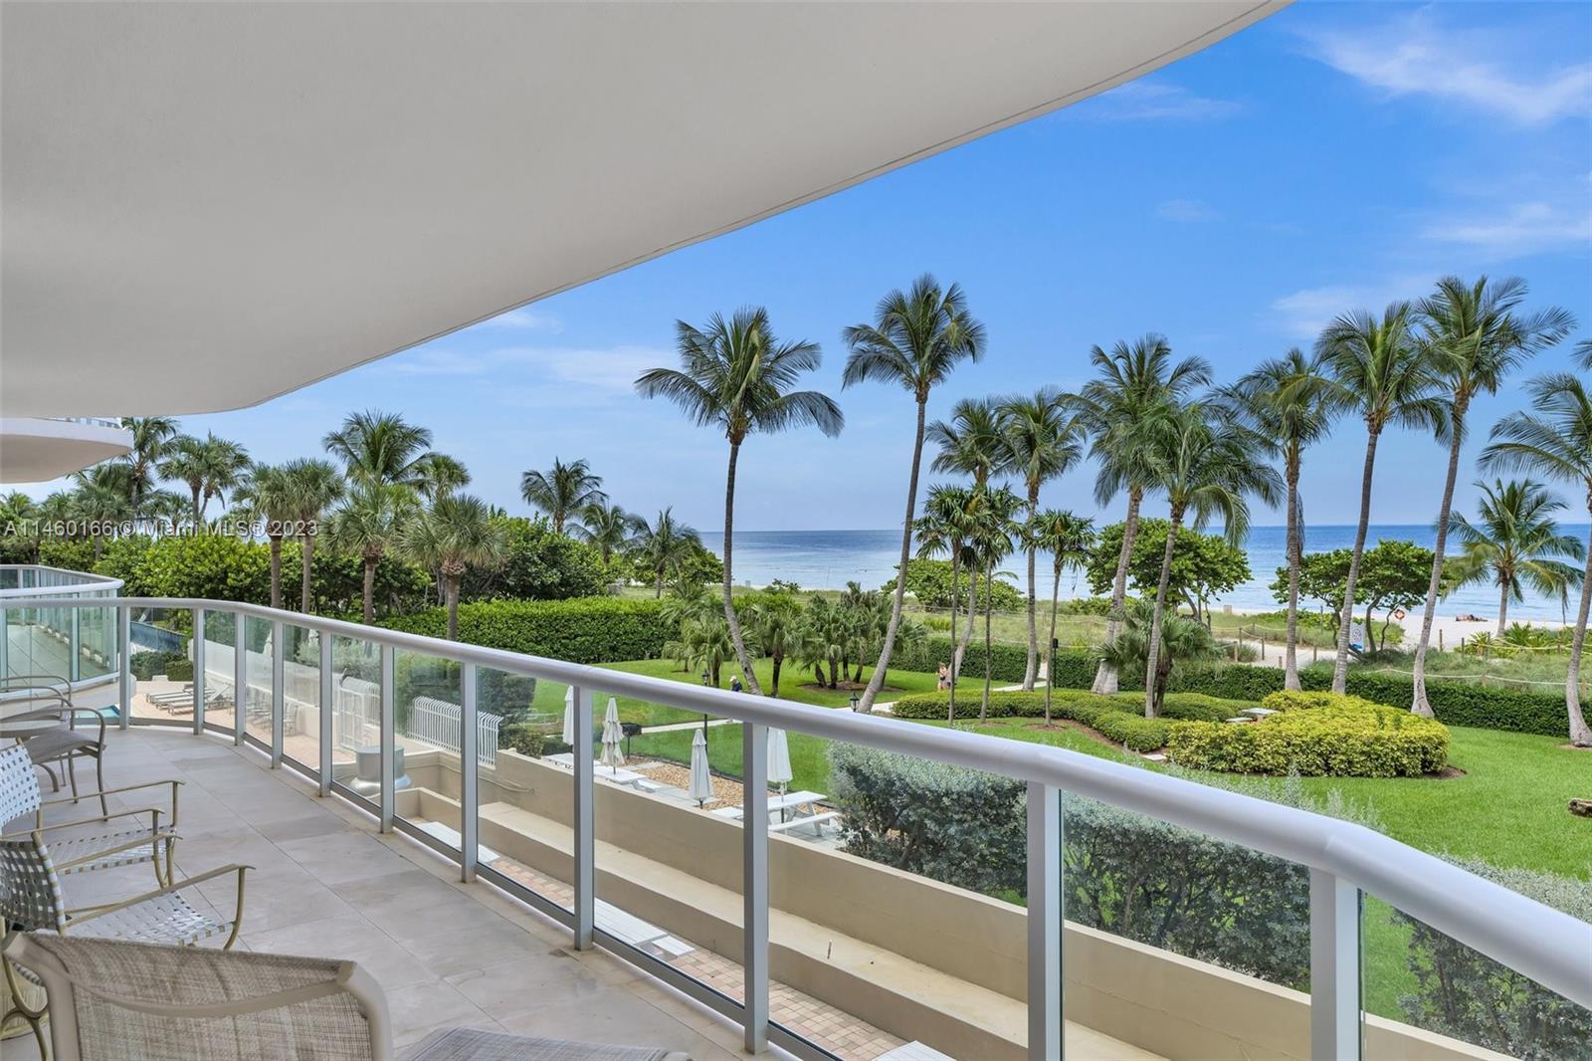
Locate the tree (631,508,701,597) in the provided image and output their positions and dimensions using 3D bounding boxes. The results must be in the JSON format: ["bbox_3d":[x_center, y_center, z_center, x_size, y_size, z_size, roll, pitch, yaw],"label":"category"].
[{"bbox_3d":[-10.726,2.532,88.000,5.880,8.780,5.580,-1,0,0],"label":"tree"}]

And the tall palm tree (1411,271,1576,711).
[{"bbox_3d":[25.312,-1.086,38.601,6.060,16.290,5.760,-1,0,0],"label":"tall palm tree"}]

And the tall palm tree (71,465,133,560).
[{"bbox_3d":[-42.521,1.562,65.000,3.400,10.897,3.400,0,0,-33],"label":"tall palm tree"}]

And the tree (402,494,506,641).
[{"bbox_3d":[-13.512,2.953,42.000,4.230,8.860,4.020,-1,0,0],"label":"tree"}]

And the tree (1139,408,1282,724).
[{"bbox_3d":[14.880,1.274,38.128,5.050,11.750,4.800,-1,0,0],"label":"tree"}]

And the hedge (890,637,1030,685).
[{"bbox_3d":[8.100,6.250,50.700,7.900,1.450,1.300,0,0,41],"label":"hedge"}]

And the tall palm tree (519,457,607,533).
[{"bbox_3d":[-15.780,0.999,72.000,5.990,11.960,5.690,-1,0,0],"label":"tall palm tree"}]

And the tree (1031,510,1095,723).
[{"bbox_3d":[9.180,2.950,36.500,2.230,7.360,2.300,0,0,0],"label":"tree"}]

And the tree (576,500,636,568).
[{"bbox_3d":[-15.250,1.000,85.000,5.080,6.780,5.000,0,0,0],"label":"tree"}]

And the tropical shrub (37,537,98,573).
[{"bbox_3d":[-42.590,2.000,62.000,3.560,3.130,3.300,0,0,0],"label":"tropical shrub"}]

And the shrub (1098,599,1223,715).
[{"bbox_3d":[12.660,4.550,36.800,4.310,4.360,4.100,0,0,0],"label":"shrub"}]

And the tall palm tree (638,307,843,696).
[{"bbox_3d":[-2.311,-1.142,43.800,8.400,16.200,7.600,0,0,-3],"label":"tall palm tree"}]

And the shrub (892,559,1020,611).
[{"bbox_3d":[11.800,3.980,78.000,9.600,3.930,7.000,0,0,0],"label":"shrub"}]

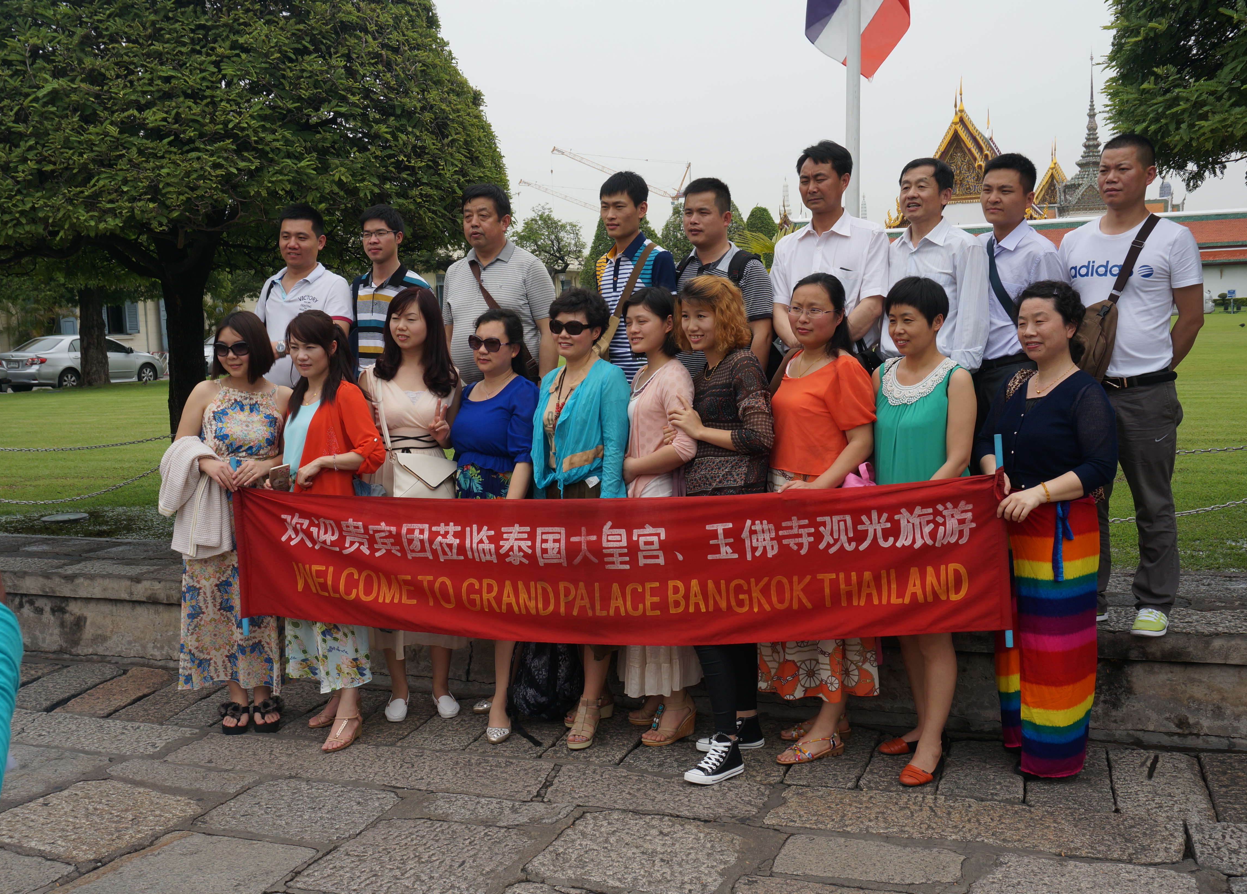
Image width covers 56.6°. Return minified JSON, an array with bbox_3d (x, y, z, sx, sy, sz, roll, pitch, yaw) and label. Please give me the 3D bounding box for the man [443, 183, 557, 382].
[{"bbox_3d":[-0.507,-0.238,4.832,0.510,1.692,0.310,2,8,22],"label":"man"}]

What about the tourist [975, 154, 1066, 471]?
[{"bbox_3d":[1.466,-0.233,4.295,0.460,1.680,0.300,4,8,42],"label":"tourist"}]

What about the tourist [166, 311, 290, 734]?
[{"bbox_3d":[-1.510,0.276,4.436,0.460,1.588,0.320,-2,7,-5],"label":"tourist"}]

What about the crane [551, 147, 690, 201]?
[{"bbox_3d":[0.800,-73.958,402.268,50.000,61.486,7.000,-2,6,0],"label":"crane"}]

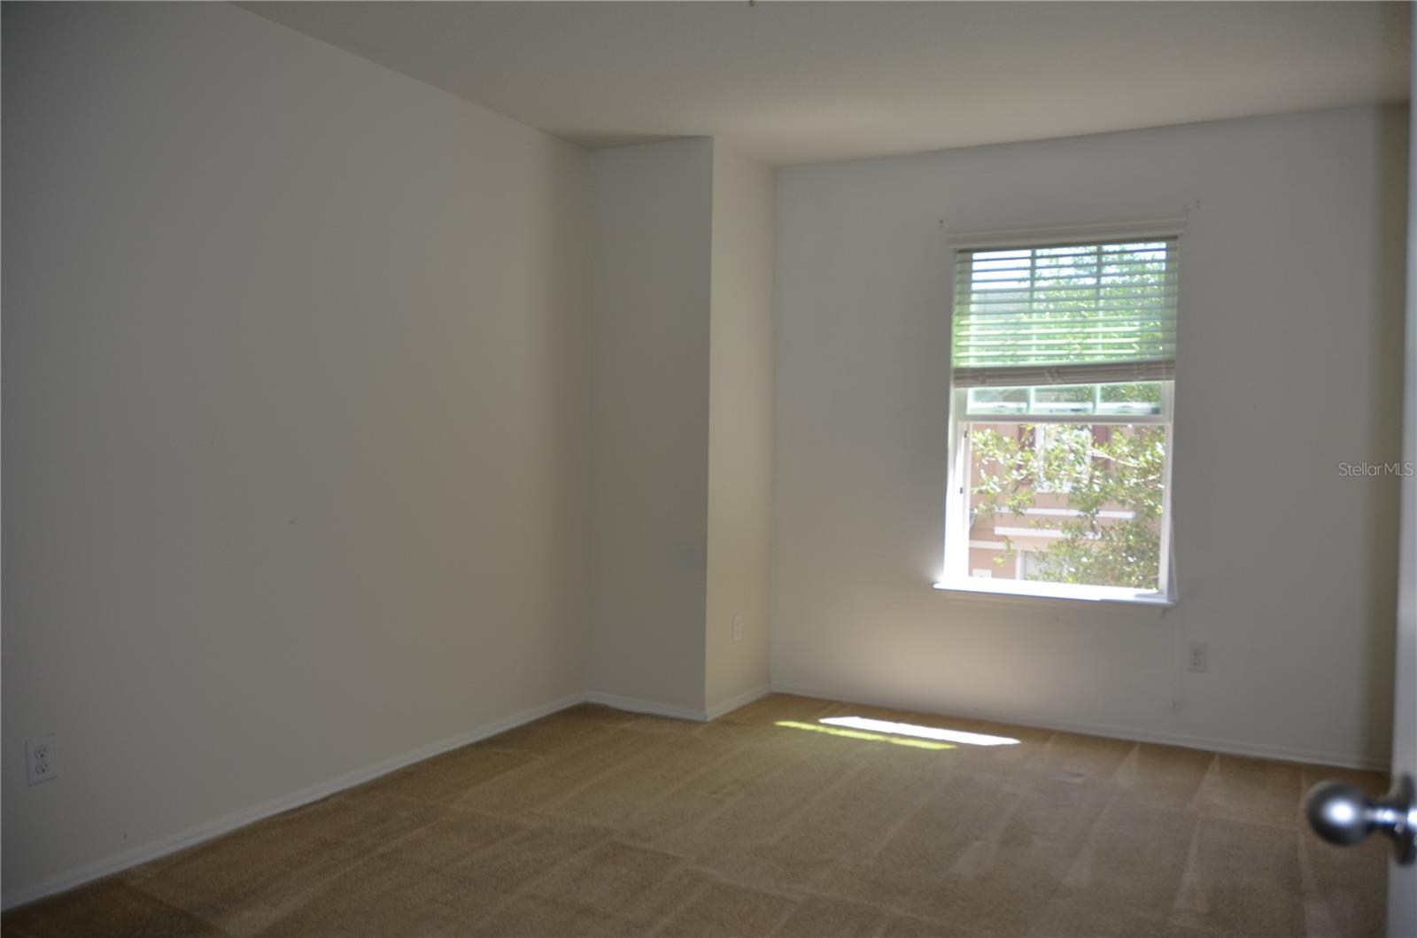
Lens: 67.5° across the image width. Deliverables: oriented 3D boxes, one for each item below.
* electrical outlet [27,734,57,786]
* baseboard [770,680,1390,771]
[{"bbox_3d":[-1.662,0.726,2.649,0.009,0.115,0.071,2,2,28],"label":"electrical outlet"},{"bbox_3d":[1.387,1.046,4.377,2.540,0.057,0.018,2,2,28],"label":"baseboard"}]

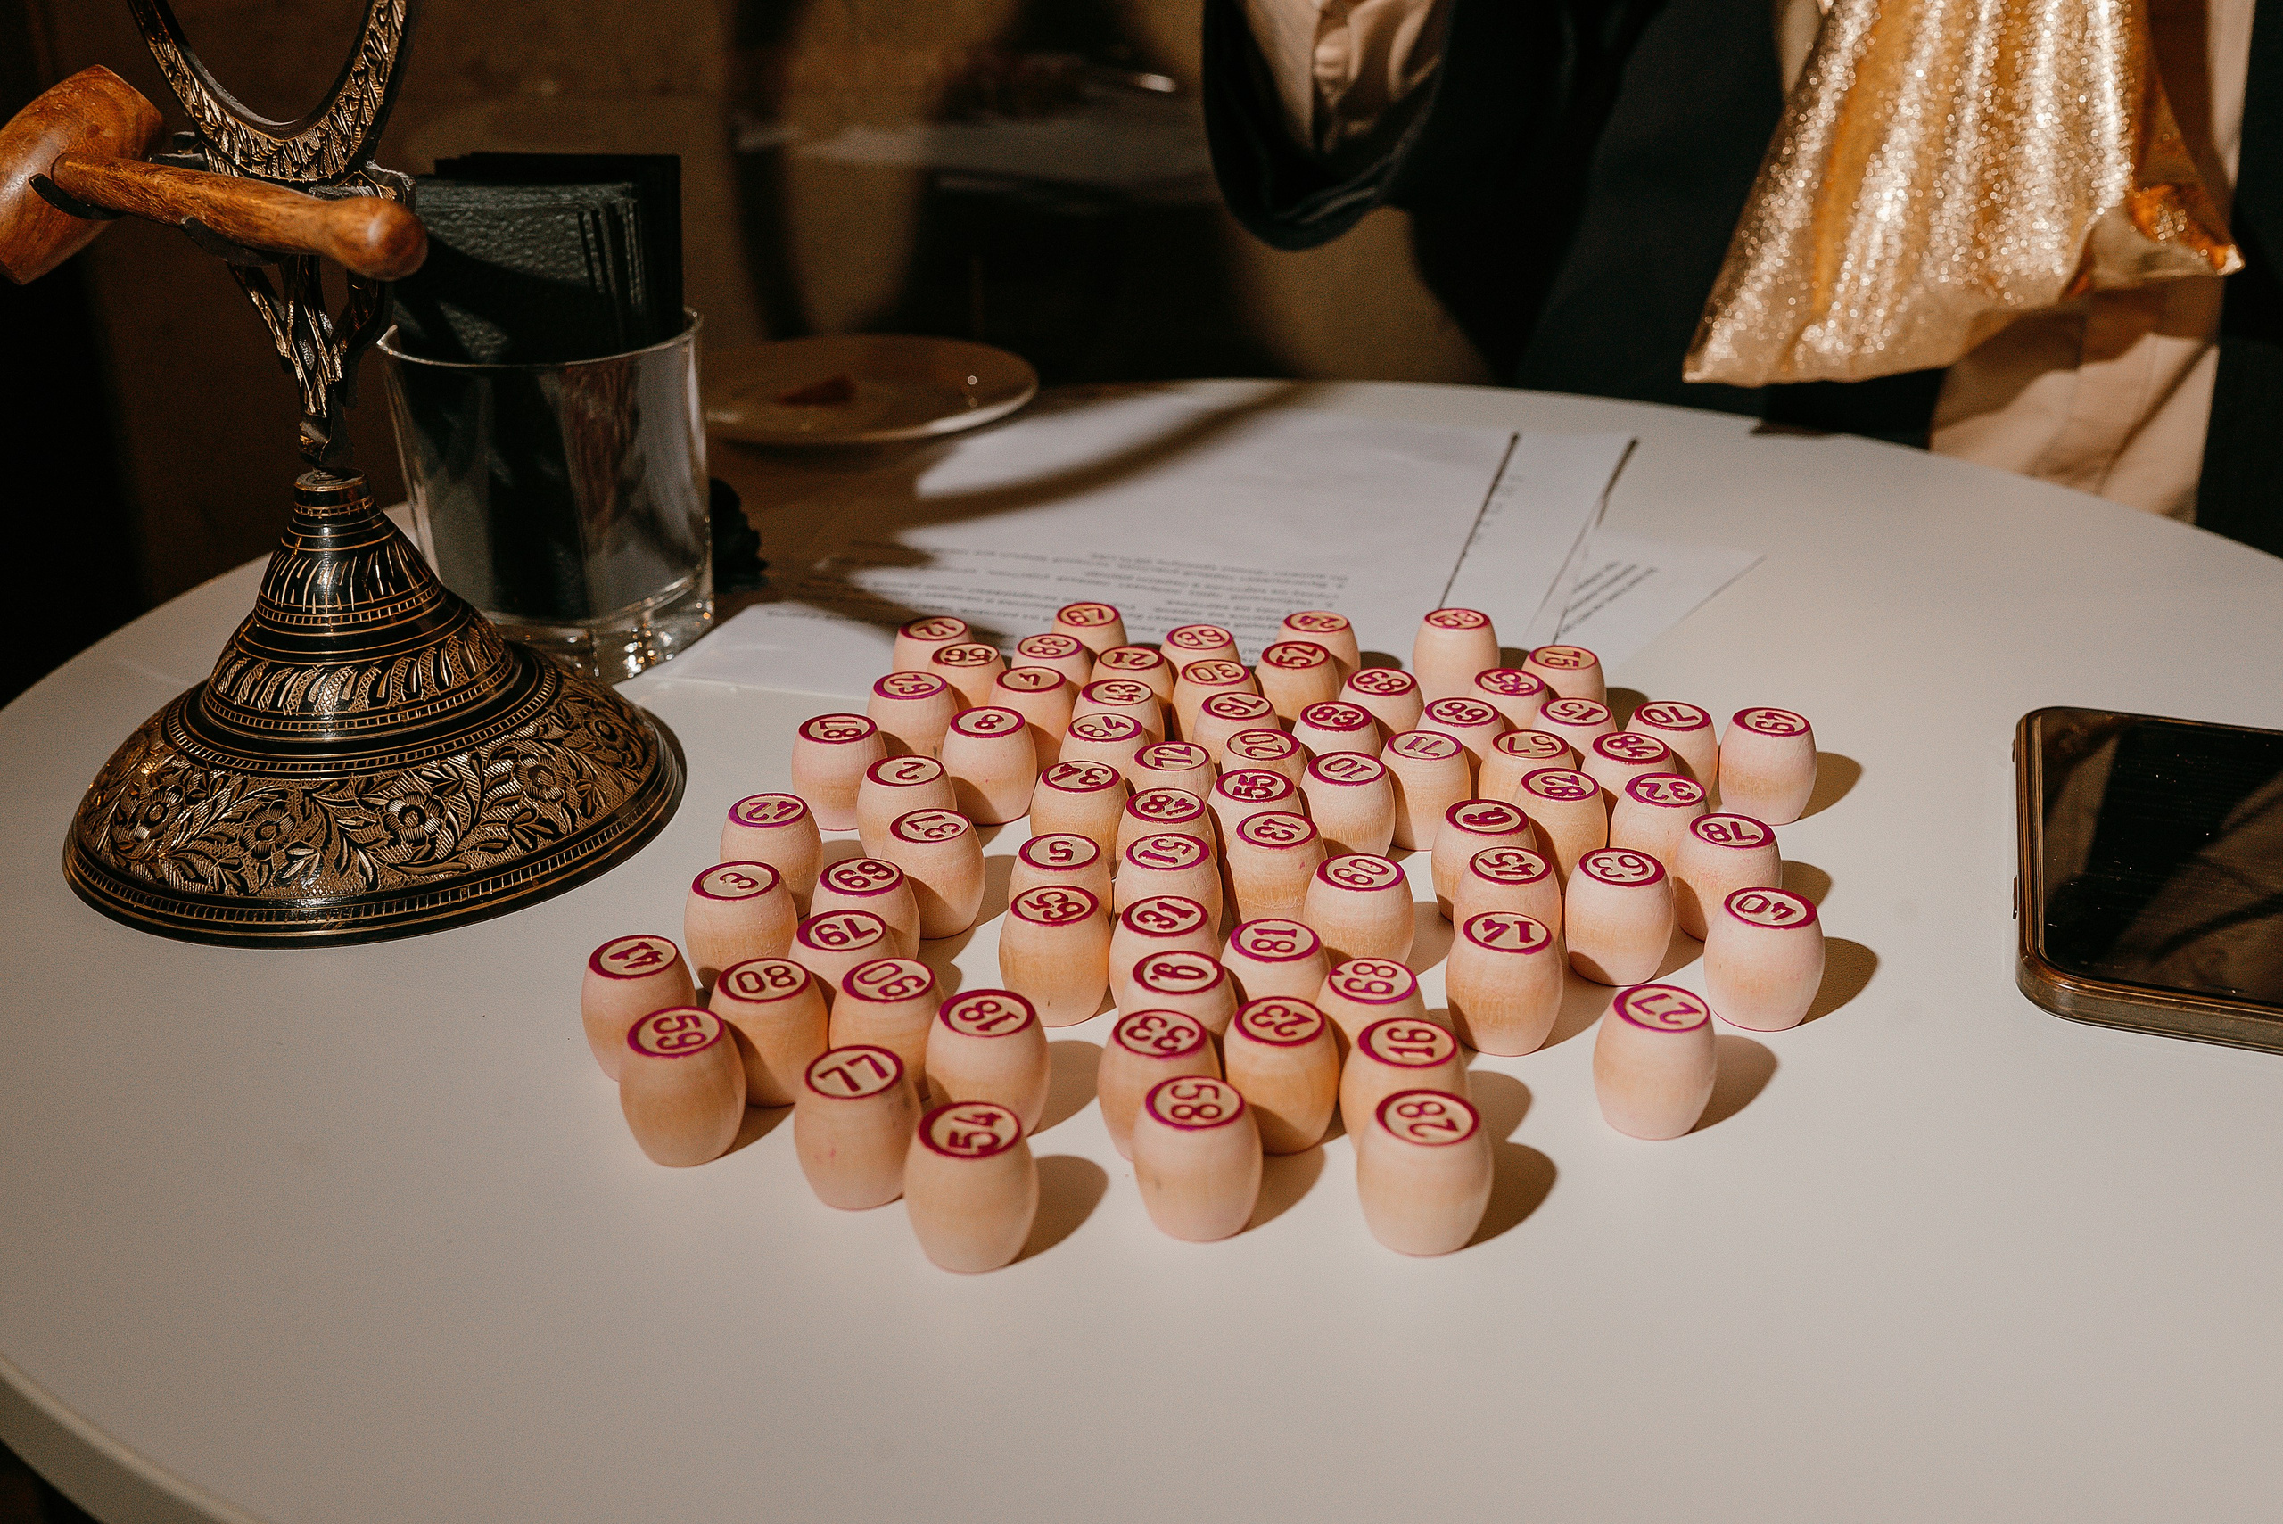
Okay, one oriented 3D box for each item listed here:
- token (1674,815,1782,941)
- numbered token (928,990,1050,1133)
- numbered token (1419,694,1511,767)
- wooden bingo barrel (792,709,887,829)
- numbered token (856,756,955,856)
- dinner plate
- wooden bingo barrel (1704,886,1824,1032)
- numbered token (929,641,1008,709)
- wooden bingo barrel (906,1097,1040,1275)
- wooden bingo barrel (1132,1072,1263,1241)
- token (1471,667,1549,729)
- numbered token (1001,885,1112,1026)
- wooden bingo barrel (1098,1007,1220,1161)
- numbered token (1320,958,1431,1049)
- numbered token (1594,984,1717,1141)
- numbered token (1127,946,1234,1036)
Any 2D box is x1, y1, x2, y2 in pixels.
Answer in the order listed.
[{"bbox_3d":[0.129,0.026,0.490,0.023,0.023,0.023,-1,24,0],"label":"token"},{"bbox_3d":[-0.029,0.059,0.426,0.023,0.024,0.023,-1,24,1],"label":"numbered token"},{"bbox_3d":[0.078,-0.001,0.542,0.023,0.023,0.023,-1,24,0],"label":"numbered token"},{"bbox_3d":[-0.074,0.003,0.548,0.023,0.024,0.023,-4,25,-8],"label":"wooden bingo barrel"},{"bbox_3d":[-0.055,0.013,0.522,0.024,0.024,0.024,-1,24,0],"label":"numbered token"},{"bbox_3d":[-0.123,-0.135,0.852,0.173,0.019,0.173,-1,24,0],"label":"dinner plate"},{"bbox_3d":[0.128,0.040,0.455,0.023,0.024,0.023,-1,25,0],"label":"wooden bingo barrel"},{"bbox_3d":[-0.046,-0.017,0.597,0.023,0.024,0.023,-1,24,1],"label":"numbered token"},{"bbox_3d":[-0.029,0.074,0.385,0.023,0.024,0.023,-1,25,0],"label":"wooden bingo barrel"},{"bbox_3d":[0.010,0.070,0.392,0.023,0.024,0.023,-1,25,0],"label":"wooden bingo barrel"},{"bbox_3d":[0.094,-0.009,0.570,0.023,0.024,0.023,-1,24,1],"label":"token"},{"bbox_3d":[-0.017,0.040,0.455,0.023,0.023,0.023,-1,24,0],"label":"numbered token"},{"bbox_3d":[0.004,0.061,0.418,0.023,0.024,0.023,-1,24,1],"label":"wooden bingo barrel"},{"bbox_3d":[0.045,0.053,0.433,0.022,0.023,0.022,-1,24,0],"label":"numbered token"},{"bbox_3d":[0.097,0.057,0.420,0.023,0.024,0.023,-1,25,0],"label":"numbered token"},{"bbox_3d":[0.007,0.052,0.439,0.023,0.024,0.023,-1,24,1],"label":"numbered token"}]

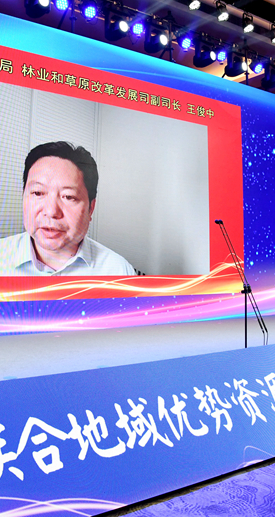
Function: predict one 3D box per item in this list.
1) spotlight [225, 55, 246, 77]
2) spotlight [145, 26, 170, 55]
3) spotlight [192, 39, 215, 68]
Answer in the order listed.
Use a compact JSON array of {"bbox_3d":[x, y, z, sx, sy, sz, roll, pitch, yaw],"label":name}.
[{"bbox_3d":[1.976,-3.906,10.423,0.340,0.440,0.340,1,-3,-38],"label":"spotlight"},{"bbox_3d":[0.360,-3.959,9.318,0.340,0.440,0.340,1,-3,-38],"label":"spotlight"},{"bbox_3d":[1.269,-3.936,9.940,0.340,0.440,0.340,1,-3,-38],"label":"spotlight"}]

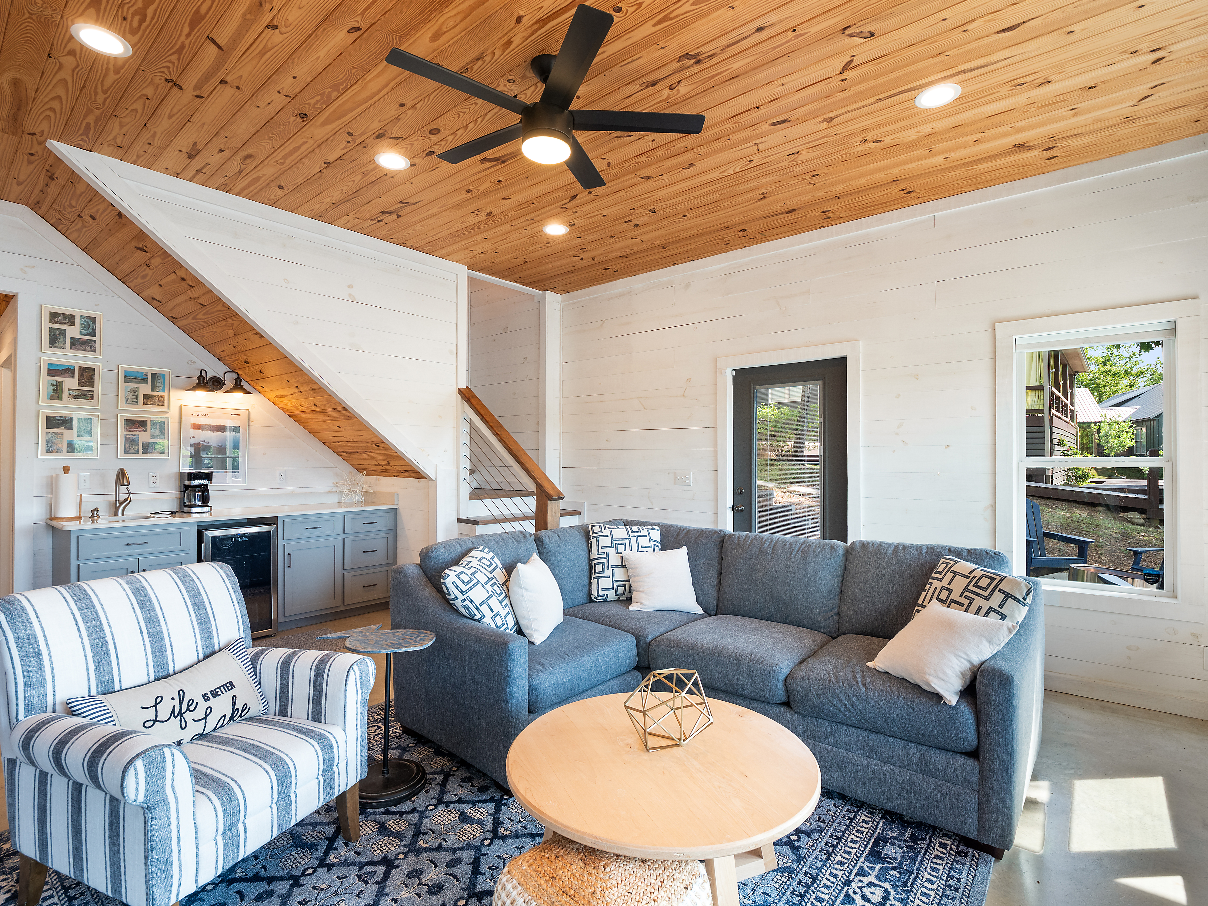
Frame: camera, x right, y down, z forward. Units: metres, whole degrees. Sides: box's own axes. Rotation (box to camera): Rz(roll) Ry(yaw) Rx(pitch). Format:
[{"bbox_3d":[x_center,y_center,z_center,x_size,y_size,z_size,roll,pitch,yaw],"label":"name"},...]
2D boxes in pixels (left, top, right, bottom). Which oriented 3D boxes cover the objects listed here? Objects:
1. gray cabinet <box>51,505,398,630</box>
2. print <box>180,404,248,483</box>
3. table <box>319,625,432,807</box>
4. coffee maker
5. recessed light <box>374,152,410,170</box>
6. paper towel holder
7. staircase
[{"bbox_3d":[-2.761,0.918,4.334,0.640,0.915,2.160,0,-1,39],"label":"gray cabinet"},{"bbox_3d":[-3.077,-0.063,4.433,0.025,0.618,0.463,0,-1,39],"label":"print"},{"bbox_3d":[-0.930,1.075,2.341,0.480,0.575,0.365,0,0,32],"label":"table"},{"bbox_3d":[-3.090,0.303,4.239,0.210,0.312,0.178,0,-1,39],"label":"coffee maker"},{"bbox_3d":[-1.187,-1.629,3.134,0.187,0.025,0.187,0,0,0],"label":"recessed light"},{"bbox_3d":[-3.441,0.255,3.572,0.155,0.345,0.155,0,-1,39],"label":"paper towel holder"},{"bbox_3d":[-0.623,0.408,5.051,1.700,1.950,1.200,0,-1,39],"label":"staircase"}]

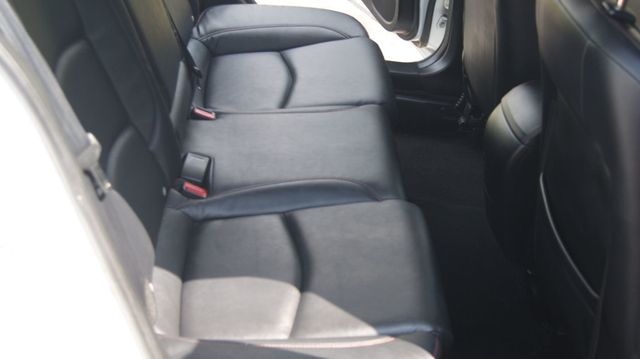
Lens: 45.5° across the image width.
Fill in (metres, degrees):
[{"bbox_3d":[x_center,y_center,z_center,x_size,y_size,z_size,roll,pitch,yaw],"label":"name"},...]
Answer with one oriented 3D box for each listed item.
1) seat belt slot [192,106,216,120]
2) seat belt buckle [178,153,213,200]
[{"bbox_3d":[-0.260,-0.149,1.720,0.047,0.013,0.015,16,30,-12],"label":"seat belt slot"},{"bbox_3d":[-0.242,-0.008,1.490,0.047,0.070,0.040,13,31,-11],"label":"seat belt buckle"}]

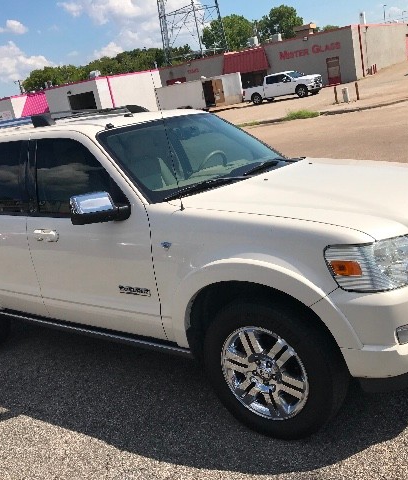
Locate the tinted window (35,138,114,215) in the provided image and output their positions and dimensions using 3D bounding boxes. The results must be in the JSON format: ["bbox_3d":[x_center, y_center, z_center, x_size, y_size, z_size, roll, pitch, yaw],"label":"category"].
[{"bbox_3d":[-0.795,-0.403,3.184,0.760,0.500,0.060,1,0,37],"label":"tinted window"}]

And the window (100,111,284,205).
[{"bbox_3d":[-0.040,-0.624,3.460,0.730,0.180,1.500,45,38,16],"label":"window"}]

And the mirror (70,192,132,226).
[{"bbox_3d":[-0.585,-0.168,2.857,0.190,0.170,0.240,1,15,37],"label":"mirror"}]

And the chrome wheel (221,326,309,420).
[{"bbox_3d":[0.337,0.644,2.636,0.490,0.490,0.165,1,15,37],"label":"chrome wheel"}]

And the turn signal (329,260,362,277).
[{"bbox_3d":[0.610,0.124,2.237,0.115,0.067,0.045,-5,12,13],"label":"turn signal"}]

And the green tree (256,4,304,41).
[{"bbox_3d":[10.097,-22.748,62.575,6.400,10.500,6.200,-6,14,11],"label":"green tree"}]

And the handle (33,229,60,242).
[{"bbox_3d":[-1.016,-0.029,3.303,0.230,0.075,0.055,1,15,37],"label":"handle"}]

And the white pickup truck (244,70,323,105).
[{"bbox_3d":[5.786,-11.269,38.272,5.890,1.960,2.100,3,18,40],"label":"white pickup truck"}]

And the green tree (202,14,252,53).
[{"bbox_3d":[3.651,-24.541,70.000,7.000,12.000,7.000,-7,12,5],"label":"green tree"}]

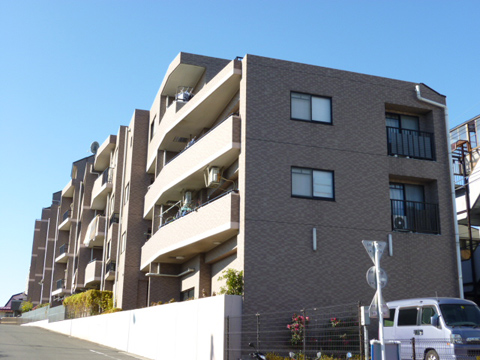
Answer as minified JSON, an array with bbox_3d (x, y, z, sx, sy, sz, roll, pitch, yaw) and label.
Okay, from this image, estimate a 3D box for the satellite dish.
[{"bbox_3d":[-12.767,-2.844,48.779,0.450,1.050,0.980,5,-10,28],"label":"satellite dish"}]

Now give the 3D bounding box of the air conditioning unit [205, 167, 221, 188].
[{"bbox_3d":[-1.038,-0.100,22.423,0.320,0.580,0.770,5,-14,-18],"label":"air conditioning unit"}]

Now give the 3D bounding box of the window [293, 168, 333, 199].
[{"bbox_3d":[2.630,0.159,19.904,1.710,1.130,0.100,5,-14,-18],"label":"window"}]

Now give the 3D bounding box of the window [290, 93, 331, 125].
[{"bbox_3d":[2.667,-2.647,20.591,1.700,1.130,0.100,5,-14,-18],"label":"window"}]

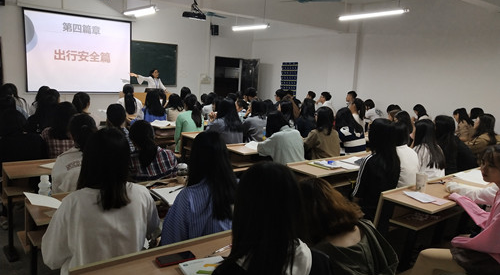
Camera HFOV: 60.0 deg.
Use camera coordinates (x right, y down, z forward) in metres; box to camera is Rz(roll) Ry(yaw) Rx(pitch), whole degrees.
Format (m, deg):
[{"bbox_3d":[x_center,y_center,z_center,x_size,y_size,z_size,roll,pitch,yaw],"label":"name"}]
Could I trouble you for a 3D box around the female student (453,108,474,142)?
[{"bbox_3d":[3.392,0.100,7.113,0.720,1.180,0.480,8,9,38],"label":"female student"}]

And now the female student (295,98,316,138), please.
[{"bbox_3d":[0.744,0.047,6.421,0.480,1.240,0.720,-4,10,-41],"label":"female student"}]

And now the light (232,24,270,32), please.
[{"bbox_3d":[0.010,-2.256,8.934,0.130,0.080,1.250,-4,10,-40],"label":"light"}]

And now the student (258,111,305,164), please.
[{"bbox_3d":[0.222,0.347,4.402,0.490,1.241,0.694,-4,10,-40],"label":"student"}]

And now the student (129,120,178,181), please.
[{"bbox_3d":[-0.882,0.408,3.581,0.560,1.110,0.750,-3,9,-36],"label":"student"}]

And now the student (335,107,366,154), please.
[{"bbox_3d":[1.016,0.279,5.061,0.449,1.271,0.663,-4,10,-40],"label":"student"}]

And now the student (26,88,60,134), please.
[{"bbox_3d":[-2.384,0.077,5.089,0.500,1.260,0.720,-2,8,-31],"label":"student"}]

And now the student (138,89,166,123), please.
[{"bbox_3d":[-1.603,-0.123,6.944,0.459,1.294,0.663,-4,10,-40],"label":"student"}]

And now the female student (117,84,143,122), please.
[{"bbox_3d":[-2.219,-0.289,7.796,0.469,1.327,0.663,-4,10,-40],"label":"female student"}]

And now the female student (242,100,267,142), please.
[{"bbox_3d":[-0.014,0.111,5.793,0.720,1.210,0.500,9,10,43],"label":"female student"}]

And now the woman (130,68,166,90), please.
[{"bbox_3d":[-2.407,-0.819,10.350,1.000,1.600,0.480,-3,9,-36],"label":"woman"}]

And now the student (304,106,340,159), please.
[{"bbox_3d":[0.704,0.263,4.840,0.500,1.210,0.750,-5,10,-44],"label":"student"}]

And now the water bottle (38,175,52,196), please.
[{"bbox_3d":[-1.187,0.299,2.511,0.070,0.158,0.070,-4,10,-40],"label":"water bottle"}]

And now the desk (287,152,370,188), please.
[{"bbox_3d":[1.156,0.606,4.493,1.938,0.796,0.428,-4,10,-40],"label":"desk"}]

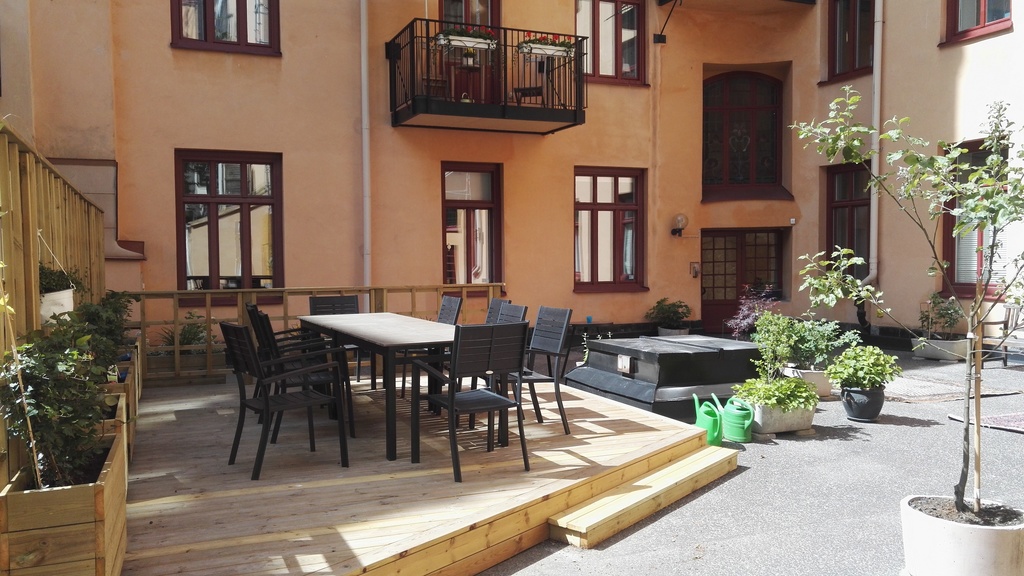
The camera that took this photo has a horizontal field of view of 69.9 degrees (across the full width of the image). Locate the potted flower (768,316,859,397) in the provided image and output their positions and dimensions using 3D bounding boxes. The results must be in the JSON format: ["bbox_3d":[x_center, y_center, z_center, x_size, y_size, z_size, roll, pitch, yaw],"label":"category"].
[{"bbox_3d":[3.229,0.688,7.994,0.850,0.880,0.650,-1,3,-21],"label":"potted flower"}]

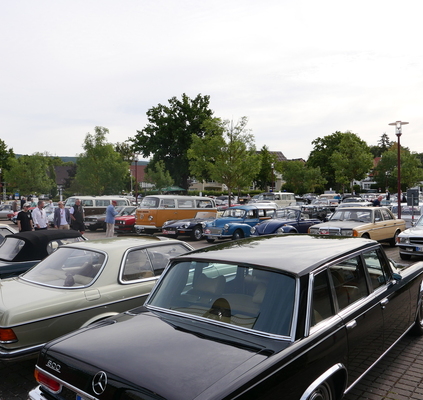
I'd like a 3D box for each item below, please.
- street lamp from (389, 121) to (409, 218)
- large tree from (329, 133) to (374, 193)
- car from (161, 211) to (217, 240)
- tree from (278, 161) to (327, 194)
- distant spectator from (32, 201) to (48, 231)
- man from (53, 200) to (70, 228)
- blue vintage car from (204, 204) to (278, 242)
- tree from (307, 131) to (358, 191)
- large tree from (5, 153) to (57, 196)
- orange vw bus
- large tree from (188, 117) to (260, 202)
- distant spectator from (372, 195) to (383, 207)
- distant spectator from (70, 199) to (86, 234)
[{"bbox_3d":[8.768,-1.006,18.669,0.920,5.350,0.920,-1,1,0],"label":"street lamp"},{"bbox_3d":[15.882,-3.003,45.000,5.300,9.310,5.300,0,0,0],"label":"large tree"},{"bbox_3d":[-0.263,1.146,19.081,1.680,1.210,4.550,0,0,41],"label":"car"},{"bbox_3d":[12.756,-1.933,56.000,6.600,7.210,6.600,0,0,0],"label":"tree"},{"bbox_3d":[-6.563,0.904,15.300,0.520,1.760,0.340,0,0,-37],"label":"distant spectator"},{"bbox_3d":[-5.873,0.966,15.800,0.570,1.790,0.360,-1,1,-21],"label":"man"},{"bbox_3d":[1.361,1.008,16.941,1.550,1.540,3.790,0,1,39],"label":"blue vintage car"},{"bbox_3d":[20.486,-5.485,66.000,9.580,11.830,9.580,-1,1,17],"label":"tree"},{"bbox_3d":[-19.068,-1.567,41.962,5.100,6.600,5.100,-1,1,0],"label":"large tree"},{"bbox_3d":[-1.702,0.800,20.739,1.740,1.940,4.500,0,1,38],"label":"orange vw bus"},{"bbox_3d":[1.156,-2.773,33.000,5.950,8.410,5.950,-1,1,2],"label":"large tree"},{"bbox_3d":[7.784,0.673,18.700,0.500,1.700,0.550,0,1,30],"label":"distant spectator"},{"bbox_3d":[-5.305,0.920,15.889,0.600,1.840,0.420,-1,1,-20],"label":"distant spectator"}]

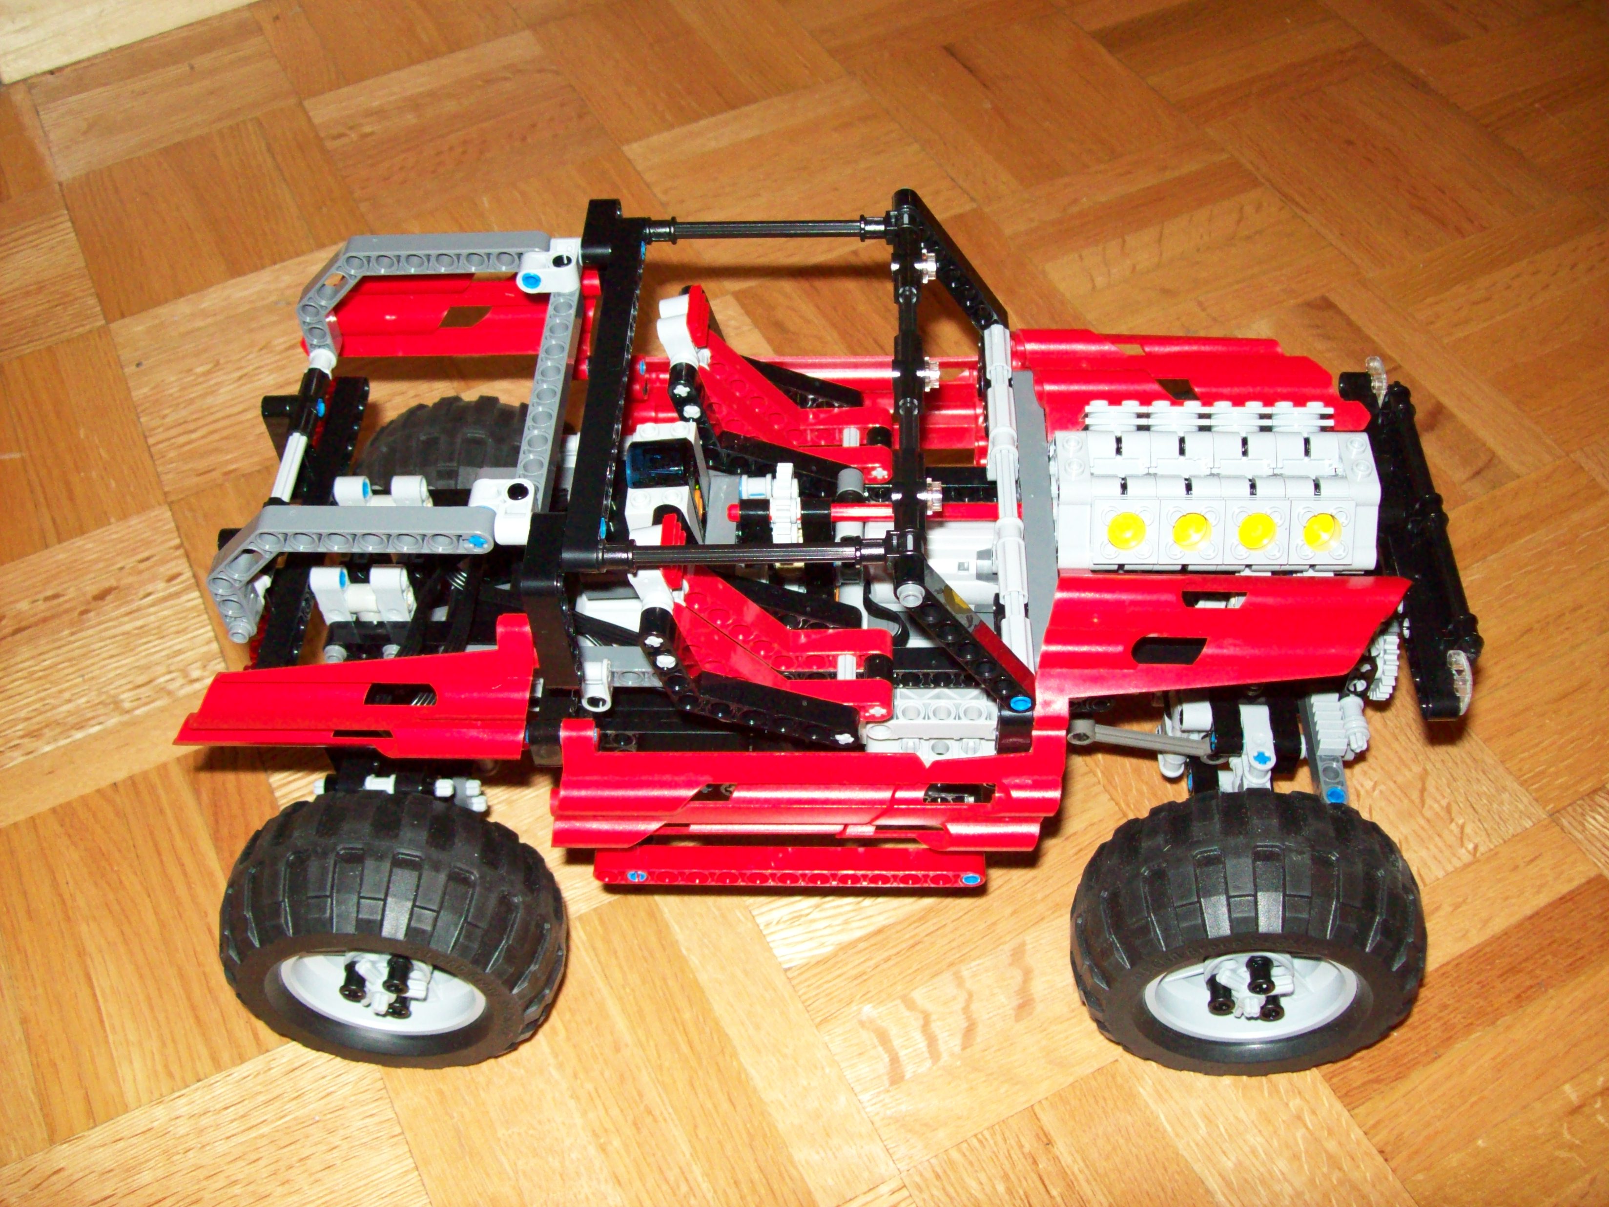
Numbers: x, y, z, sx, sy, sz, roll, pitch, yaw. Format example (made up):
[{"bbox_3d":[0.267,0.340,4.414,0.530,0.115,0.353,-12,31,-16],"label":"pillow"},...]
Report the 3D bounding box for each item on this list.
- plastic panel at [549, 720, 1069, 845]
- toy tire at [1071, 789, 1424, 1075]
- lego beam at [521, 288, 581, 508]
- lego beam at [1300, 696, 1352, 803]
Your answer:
[{"bbox_3d":[-0.001,0.046,0.419,0.130,0.046,0.014,0,52,3],"label":"plastic panel"},{"bbox_3d":[0.121,0.093,0.459,0.096,0.096,0.045,1,51,4],"label":"toy tire"},{"bbox_3d":[-0.063,-0.050,0.414,0.008,0.008,0.087,0,51,3],"label":"lego beam"},{"bbox_3d":[0.155,0.034,0.506,0.008,0.008,0.071,0,51,3],"label":"lego beam"}]

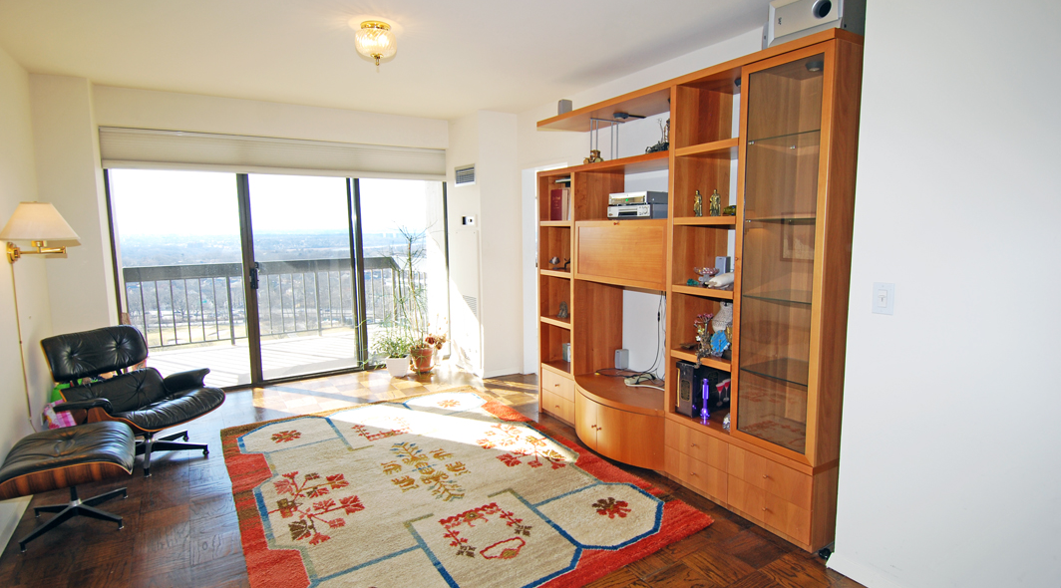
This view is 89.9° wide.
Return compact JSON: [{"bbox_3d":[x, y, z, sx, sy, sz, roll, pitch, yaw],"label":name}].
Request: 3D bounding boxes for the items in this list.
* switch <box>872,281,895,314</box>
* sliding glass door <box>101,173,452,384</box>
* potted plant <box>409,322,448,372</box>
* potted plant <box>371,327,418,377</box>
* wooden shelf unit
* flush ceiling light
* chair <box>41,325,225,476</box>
[{"bbox_3d":[1.288,0.018,1.940,0.009,0.115,0.071,-5,8,-32],"label":"switch"},{"bbox_3d":[-2.141,-0.207,5.030,2.834,2.040,0.100,-5,8,-32],"label":"sliding glass door"},{"bbox_3d":[-1.042,0.517,5.423,0.360,0.477,0.330,-5,8,-32],"label":"potted plant"},{"bbox_3d":[-1.335,0.557,5.175,0.420,0.467,0.400,-5,8,-32],"label":"potted plant"},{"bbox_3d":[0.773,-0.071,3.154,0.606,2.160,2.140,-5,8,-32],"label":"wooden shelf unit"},{"bbox_3d":[-0.798,-1.291,2.750,0.212,0.205,0.212,-5,8,-32],"label":"flush ceiling light"},{"bbox_3d":[-2.395,0.628,3.292,0.820,0.820,0.830,1,7,14],"label":"chair"}]

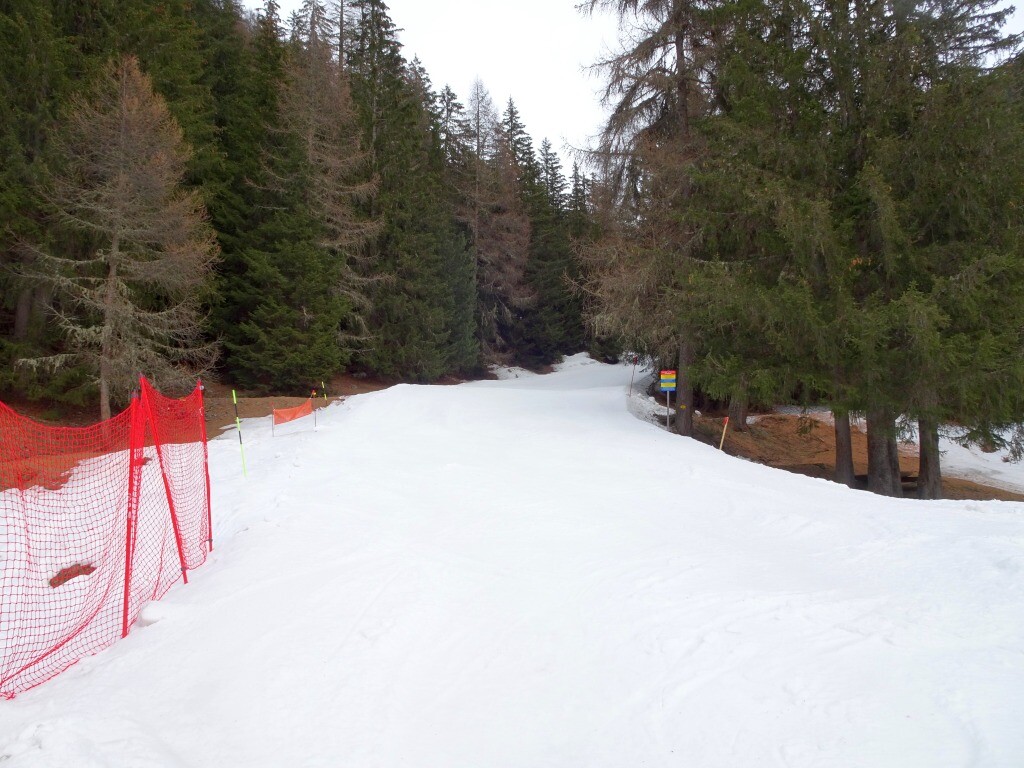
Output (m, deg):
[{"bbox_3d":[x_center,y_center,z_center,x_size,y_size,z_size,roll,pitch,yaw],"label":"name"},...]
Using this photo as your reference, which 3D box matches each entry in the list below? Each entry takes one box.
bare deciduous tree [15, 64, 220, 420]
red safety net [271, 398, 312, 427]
[{"bbox_3d":[-14.200,-4.850,25.800,7.000,13.400,6.800,0,-3,0],"label":"bare deciduous tree"},{"bbox_3d":[-7.200,0.940,23.300,1.450,0.900,0.150,1,-3,-20],"label":"red safety net"}]

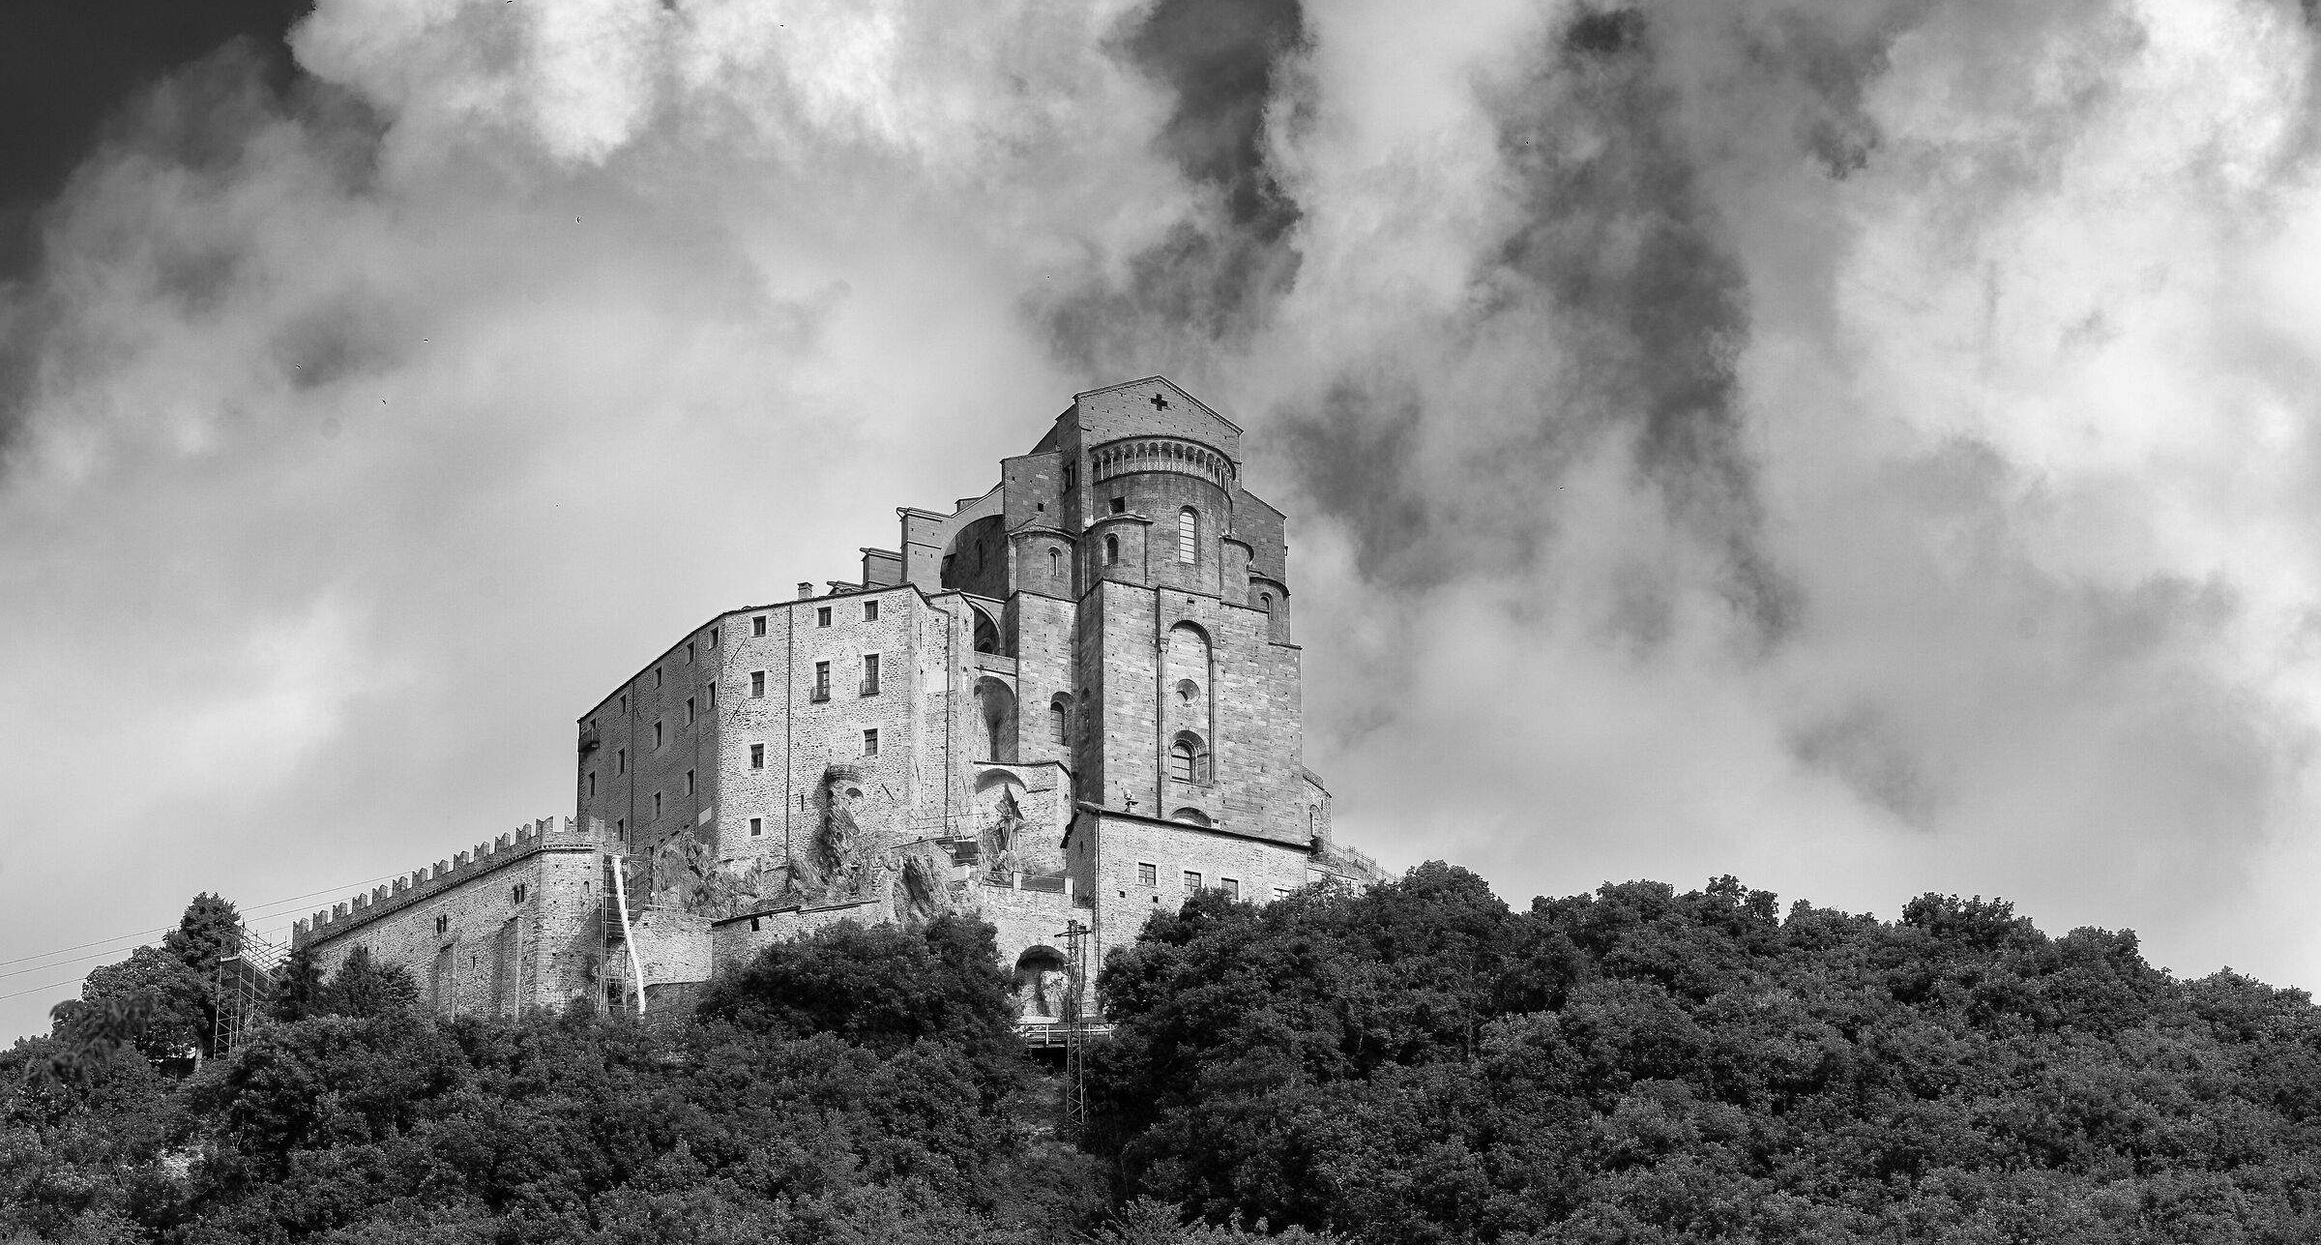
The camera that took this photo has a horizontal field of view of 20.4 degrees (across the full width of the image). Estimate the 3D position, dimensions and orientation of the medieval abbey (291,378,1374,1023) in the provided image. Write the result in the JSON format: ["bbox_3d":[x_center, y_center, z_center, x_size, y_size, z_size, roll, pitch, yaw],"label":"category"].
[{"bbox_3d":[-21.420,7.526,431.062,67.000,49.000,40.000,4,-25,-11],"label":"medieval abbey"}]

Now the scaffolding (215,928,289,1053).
[{"bbox_3d":[-62.438,25.264,442.370,3.300,9.000,4.200,-13,-28,25],"label":"scaffolding"}]

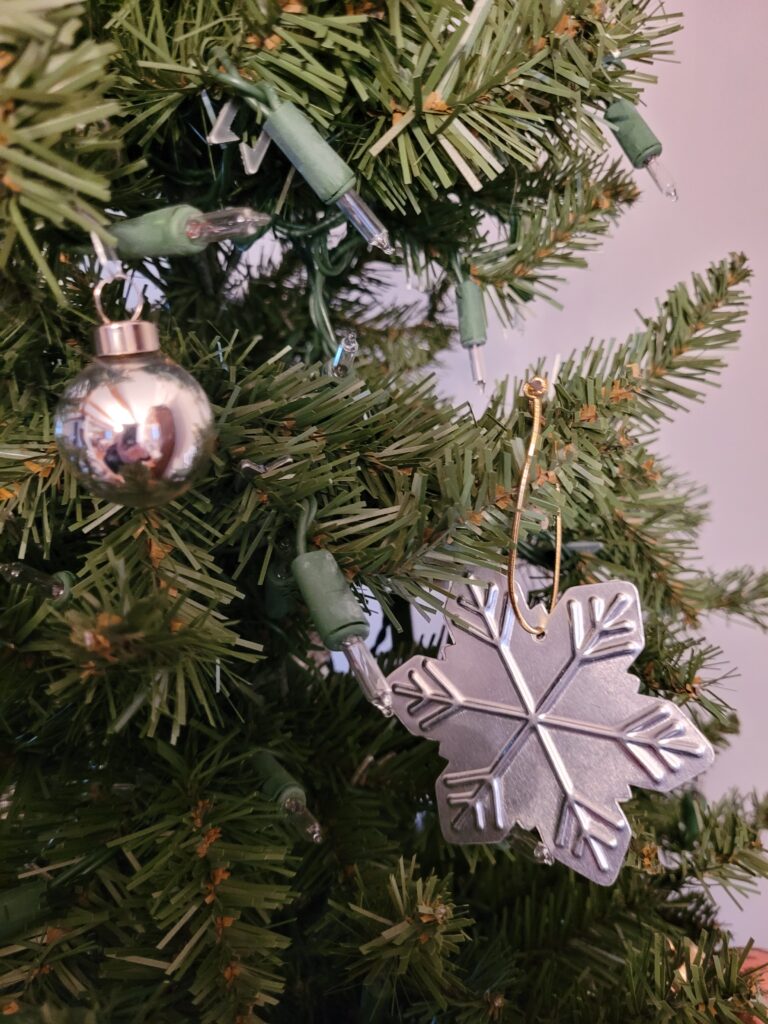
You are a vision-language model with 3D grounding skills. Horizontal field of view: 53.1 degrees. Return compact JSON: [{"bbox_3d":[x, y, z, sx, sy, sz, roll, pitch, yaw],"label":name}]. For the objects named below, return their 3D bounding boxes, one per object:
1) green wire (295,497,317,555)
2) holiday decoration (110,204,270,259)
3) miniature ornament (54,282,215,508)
[{"bbox_3d":[-0.020,0.004,0.196,0.005,0.014,0.005,-2,9,0],"label":"green wire"},{"bbox_3d":[-0.044,-0.062,0.168,0.048,0.011,0.011,7,12,30],"label":"holiday decoration"},{"bbox_3d":[-0.060,-0.027,0.186,0.036,0.050,0.036,-5,8,-17],"label":"miniature ornament"}]

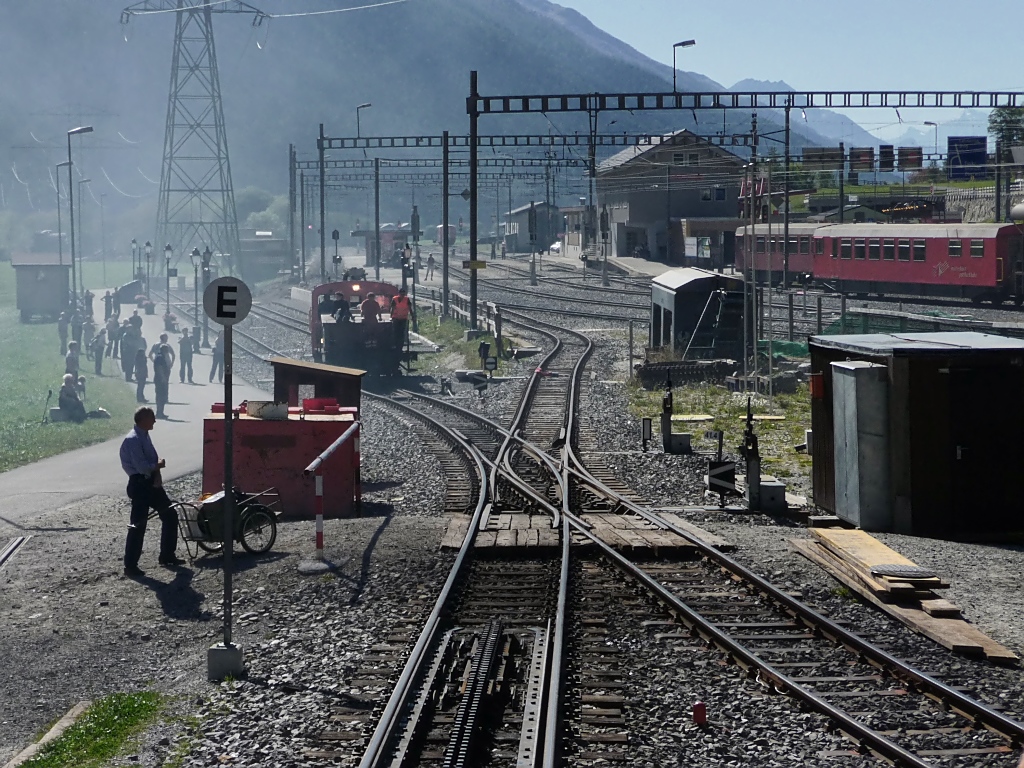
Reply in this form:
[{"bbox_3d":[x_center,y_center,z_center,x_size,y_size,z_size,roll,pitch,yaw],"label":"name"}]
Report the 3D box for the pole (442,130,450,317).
[{"bbox_3d":[-2.798,-6.814,105.500,0.230,7.854,0.230,-1,4,-14],"label":"pole"}]

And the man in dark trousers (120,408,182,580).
[{"bbox_3d":[-3.675,1.089,25.400,0.620,1.717,0.540,-1,4,-12],"label":"man in dark trousers"}]

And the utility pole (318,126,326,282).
[{"bbox_3d":[-11.084,-10.627,145.500,0.240,9.369,0.240,-1,4,-14],"label":"utility pole"}]

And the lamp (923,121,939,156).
[{"bbox_3d":[22.258,-13.068,132.000,0.780,1.750,0.250,0,4,0],"label":"lamp"}]

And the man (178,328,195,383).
[{"bbox_3d":[-10.414,-0.912,79.500,0.550,1.744,0.380,0,4,9],"label":"man"}]

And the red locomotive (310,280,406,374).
[{"bbox_3d":[-4.472,-1.444,71.000,2.600,3.050,7.400,0,4,-5],"label":"red locomotive"}]

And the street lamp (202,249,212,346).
[{"bbox_3d":[-13.234,-3.803,108.000,0.420,4.250,0.420,0,4,0],"label":"street lamp"}]

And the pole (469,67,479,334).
[{"bbox_3d":[-1.411,-6.812,92.500,0.260,9.678,0.260,-1,4,-14],"label":"pole"}]

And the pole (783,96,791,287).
[{"bbox_3d":[14.940,-10.322,135.000,0.270,10.300,0.270,0,4,0],"label":"pole"}]

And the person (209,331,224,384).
[{"bbox_3d":[-9.406,-0.864,79.500,0.450,1.712,0.520,3,5,41],"label":"person"}]

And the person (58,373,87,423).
[{"bbox_3d":[-9.639,0.329,54.500,0.850,1.097,0.650,-1,4,-17],"label":"person"}]

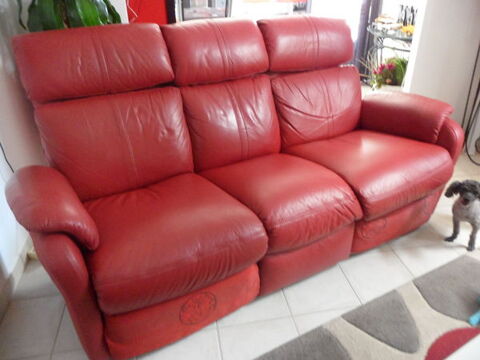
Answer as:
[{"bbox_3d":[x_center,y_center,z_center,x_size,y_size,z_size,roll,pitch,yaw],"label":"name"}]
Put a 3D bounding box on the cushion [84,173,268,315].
[{"bbox_3d":[-0.339,0.152,1.555,0.600,0.225,0.713,-15,26,-23],"label":"cushion"}]

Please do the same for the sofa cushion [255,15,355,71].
[{"bbox_3d":[0.372,-0.819,2.224,0.578,0.275,0.175,-15,11,-23],"label":"sofa cushion"}]

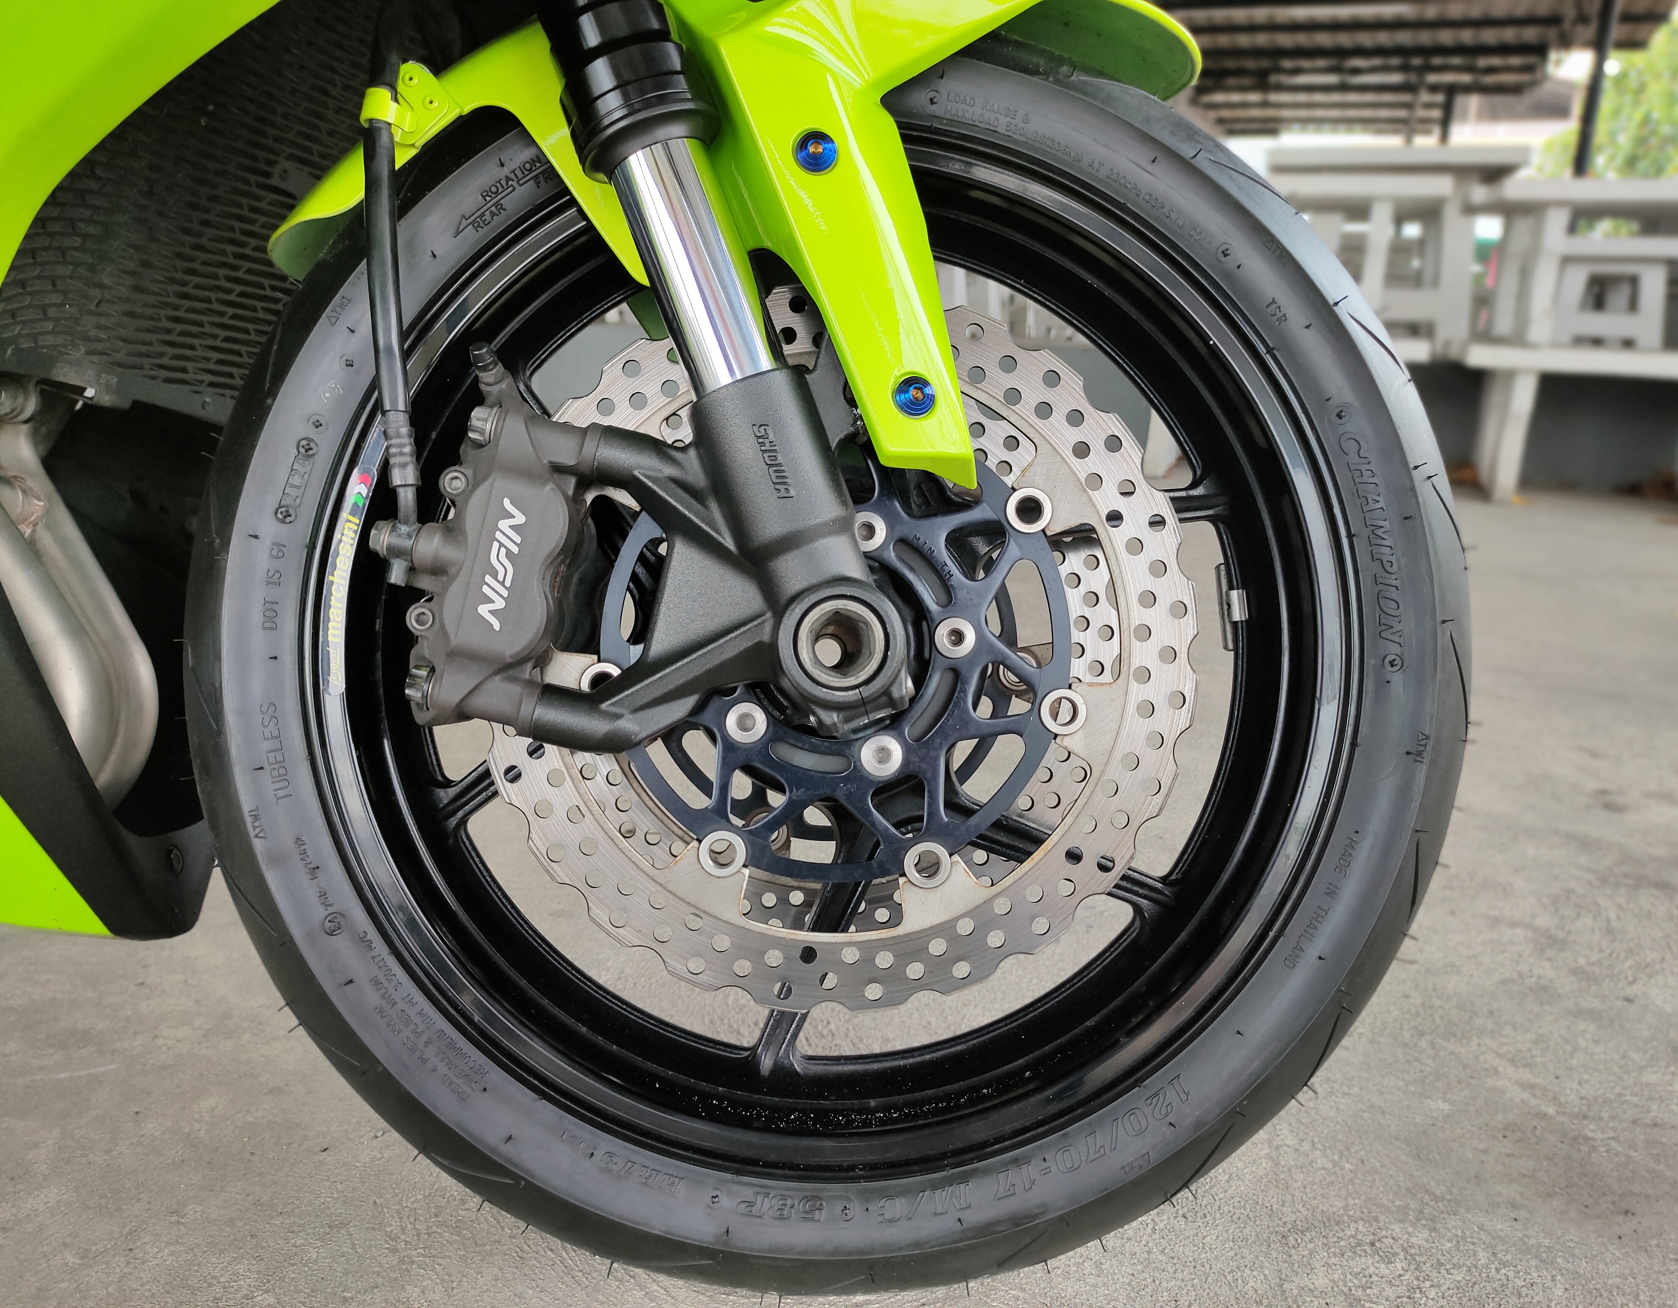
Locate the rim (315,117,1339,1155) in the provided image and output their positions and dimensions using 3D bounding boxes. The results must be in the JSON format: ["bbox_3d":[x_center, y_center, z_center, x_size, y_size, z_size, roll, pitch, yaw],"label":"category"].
[{"bbox_3d":[-0.002,-0.003,0.758,0.463,0.463,0.106,4,-1,-2],"label":"rim"}]

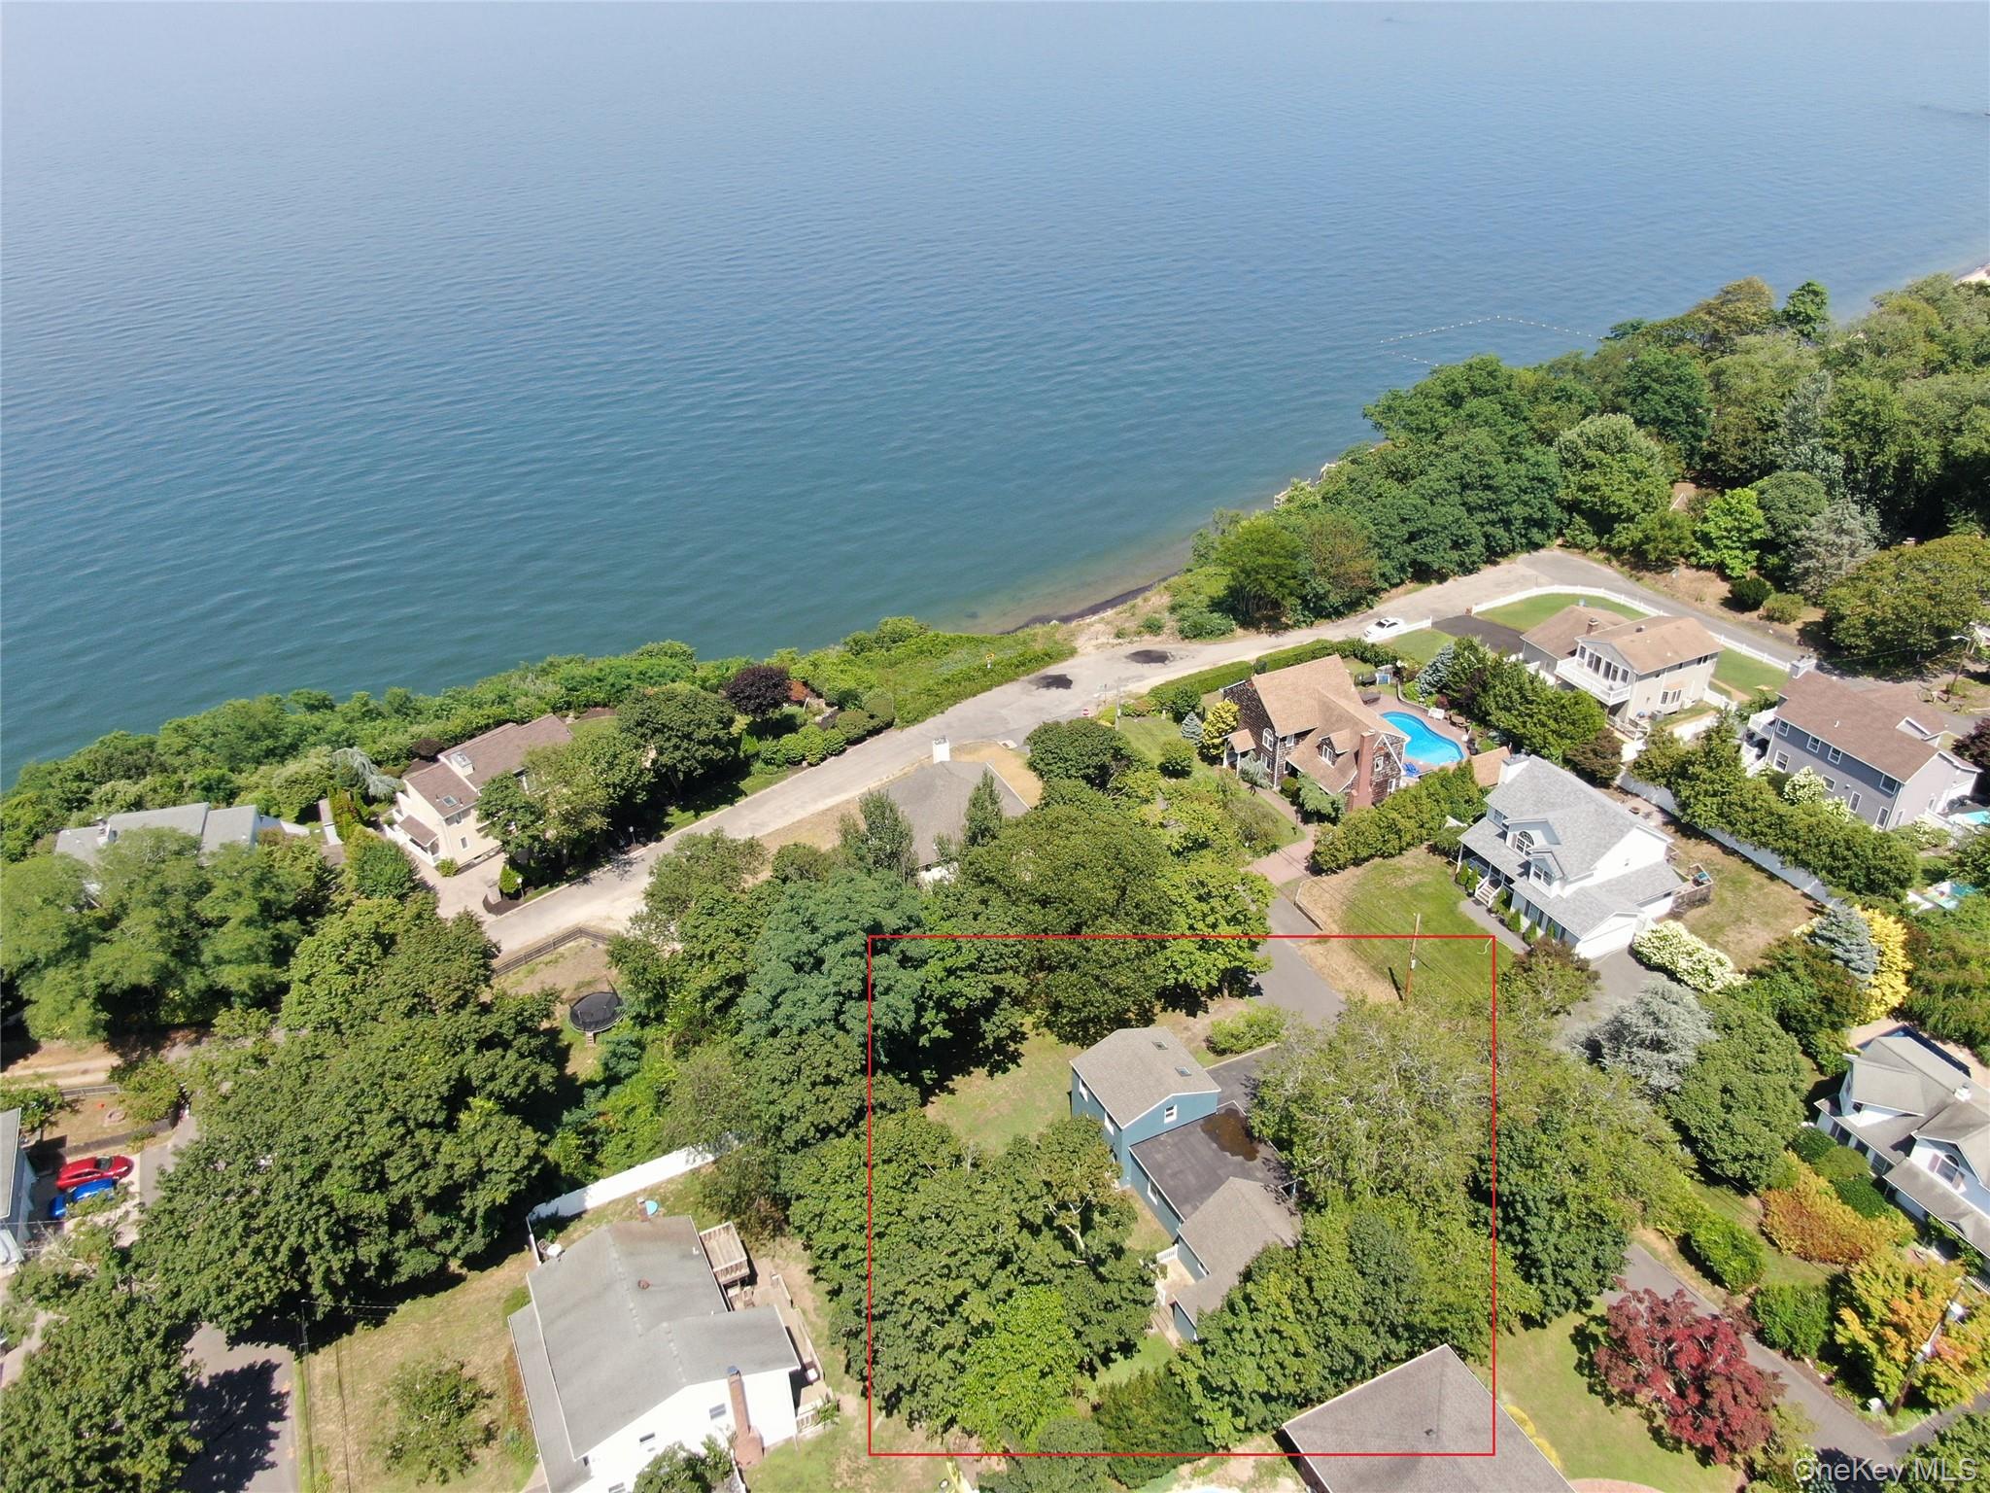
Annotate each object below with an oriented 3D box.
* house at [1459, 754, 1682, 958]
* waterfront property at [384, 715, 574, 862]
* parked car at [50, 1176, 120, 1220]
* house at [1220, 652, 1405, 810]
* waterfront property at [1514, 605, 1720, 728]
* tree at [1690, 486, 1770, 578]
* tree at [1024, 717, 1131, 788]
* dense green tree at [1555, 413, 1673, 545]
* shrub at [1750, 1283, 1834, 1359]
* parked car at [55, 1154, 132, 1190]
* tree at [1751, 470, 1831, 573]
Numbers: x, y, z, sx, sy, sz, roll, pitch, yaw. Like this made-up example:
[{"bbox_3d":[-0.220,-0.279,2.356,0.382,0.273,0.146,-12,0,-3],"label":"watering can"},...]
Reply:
[{"bbox_3d":[48.130,8.440,118.870,13.870,9.000,16.340,-14,34,-19],"label":"house"},{"bbox_3d":[-46.267,3.103,131.931,10.000,7.500,15.400,25,40,36],"label":"waterfront property"},{"bbox_3d":[-59.636,29.497,94.250,4.300,1.550,1.800,-16,34,-23],"label":"parked car"},{"bbox_3d":[30.210,-1.660,135.450,12.330,9.400,18.290,-14,34,-20],"label":"house"},{"bbox_3d":[64.330,-10.160,149.470,14.280,7.900,15.620,-14,34,-20],"label":"waterfront property"},{"bbox_3d":[84.122,-24.417,164.751,8.300,10.600,8.300,-1,31,0],"label":"tree"},{"bbox_3d":[7.770,1.850,132.090,9.950,7.760,9.950,-1,32,1],"label":"tree"},{"bbox_3d":[76.690,-32.570,178.310,12.500,15.500,12.500,-1,30,0],"label":"dense green tree"},{"bbox_3d":[45.490,32.400,81.700,3.800,3.200,4.200,25,39,38],"label":"shrub"},{"bbox_3d":[-63.450,29.860,101.240,4.500,1.360,1.830,-9,31,-12],"label":"parked car"},{"bbox_3d":[90.500,-25.200,164.200,8.200,12.200,8.200,-1,31,0],"label":"tree"}]

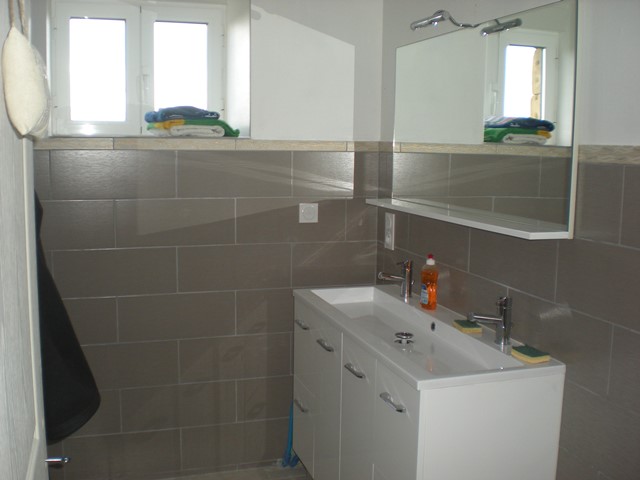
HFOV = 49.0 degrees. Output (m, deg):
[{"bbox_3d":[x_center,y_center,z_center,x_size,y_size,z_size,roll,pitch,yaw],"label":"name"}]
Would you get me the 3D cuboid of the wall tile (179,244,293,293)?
[{"bbox_3d":[-0.369,0.121,3.088,0.500,0.200,0.010,-2,7,-17],"label":"wall tile"}]

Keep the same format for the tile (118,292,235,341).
[{"bbox_3d":[-0.613,0.329,3.041,0.500,0.200,0.010,-2,7,-17],"label":"tile"}]

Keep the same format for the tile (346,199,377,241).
[{"bbox_3d":[0.188,-0.093,3.159,0.155,0.200,0.010,-2,8,-18],"label":"tile"}]

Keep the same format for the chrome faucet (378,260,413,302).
[{"bbox_3d":[0.295,0.158,2.750,0.143,0.147,0.044,-2,7,-17],"label":"chrome faucet"}]

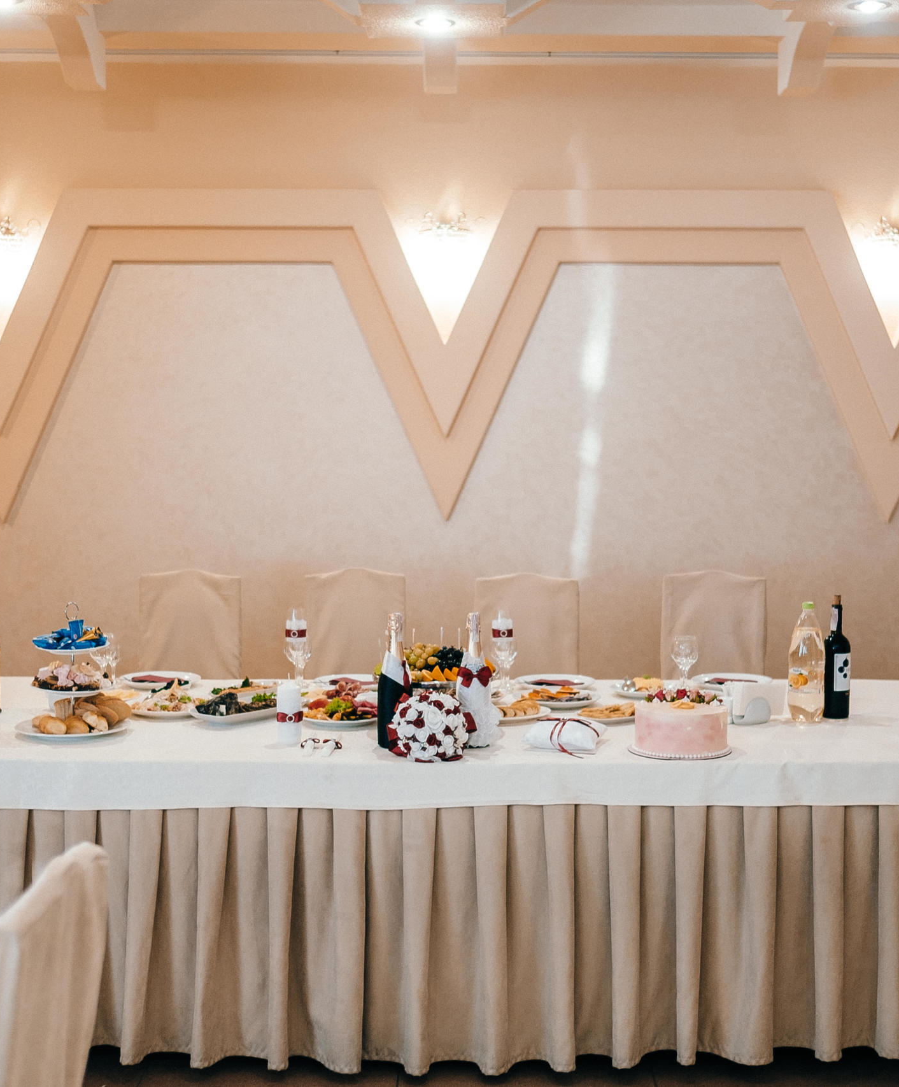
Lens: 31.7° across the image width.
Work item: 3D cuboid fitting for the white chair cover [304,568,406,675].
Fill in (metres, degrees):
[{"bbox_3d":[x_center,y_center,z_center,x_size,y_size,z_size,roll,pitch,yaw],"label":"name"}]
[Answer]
[{"bbox_3d":[-0.329,0.620,5.308,0.400,1.033,0.520,0,4,0],"label":"white chair cover"}]

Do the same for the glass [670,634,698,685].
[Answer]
[{"bbox_3d":[0.713,0.363,4.802,0.079,0.162,0.079,0,4,0],"label":"glass"}]

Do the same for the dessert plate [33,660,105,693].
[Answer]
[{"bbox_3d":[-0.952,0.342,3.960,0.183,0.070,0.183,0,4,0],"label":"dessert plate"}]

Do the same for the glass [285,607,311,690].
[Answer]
[{"bbox_3d":[-0.461,0.319,4.792,0.074,0.245,0.074,0,4,0],"label":"glass"}]

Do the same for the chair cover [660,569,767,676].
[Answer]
[{"bbox_3d":[0.938,0.628,5.450,0.400,1.034,0.500,0,4,0],"label":"chair cover"}]

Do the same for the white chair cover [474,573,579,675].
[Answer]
[{"bbox_3d":[0.272,0.633,5.451,0.400,1.021,0.500,0,4,0],"label":"white chair cover"}]

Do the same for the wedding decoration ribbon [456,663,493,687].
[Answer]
[{"bbox_3d":[0.062,0.322,3.818,0.084,0.052,0.035,0,4,0],"label":"wedding decoration ribbon"}]

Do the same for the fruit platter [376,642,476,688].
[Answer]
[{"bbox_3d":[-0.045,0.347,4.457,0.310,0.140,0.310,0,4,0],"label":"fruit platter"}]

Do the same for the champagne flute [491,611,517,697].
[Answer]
[{"bbox_3d":[0.158,0.316,4.601,0.066,0.242,0.066,0,4,0],"label":"champagne flute"}]

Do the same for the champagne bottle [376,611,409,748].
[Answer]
[{"bbox_3d":[-0.131,0.329,3.841,0.086,0.324,0.086,0,4,0],"label":"champagne bottle"}]

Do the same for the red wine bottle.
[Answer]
[{"bbox_3d":[1.040,0.302,4.238,0.074,0.326,0.074,-2,5,-26],"label":"red wine bottle"}]

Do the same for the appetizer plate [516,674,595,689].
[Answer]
[{"bbox_3d":[0.313,0.420,4.669,0.233,0.026,0.233,0,4,0],"label":"appetizer plate"}]

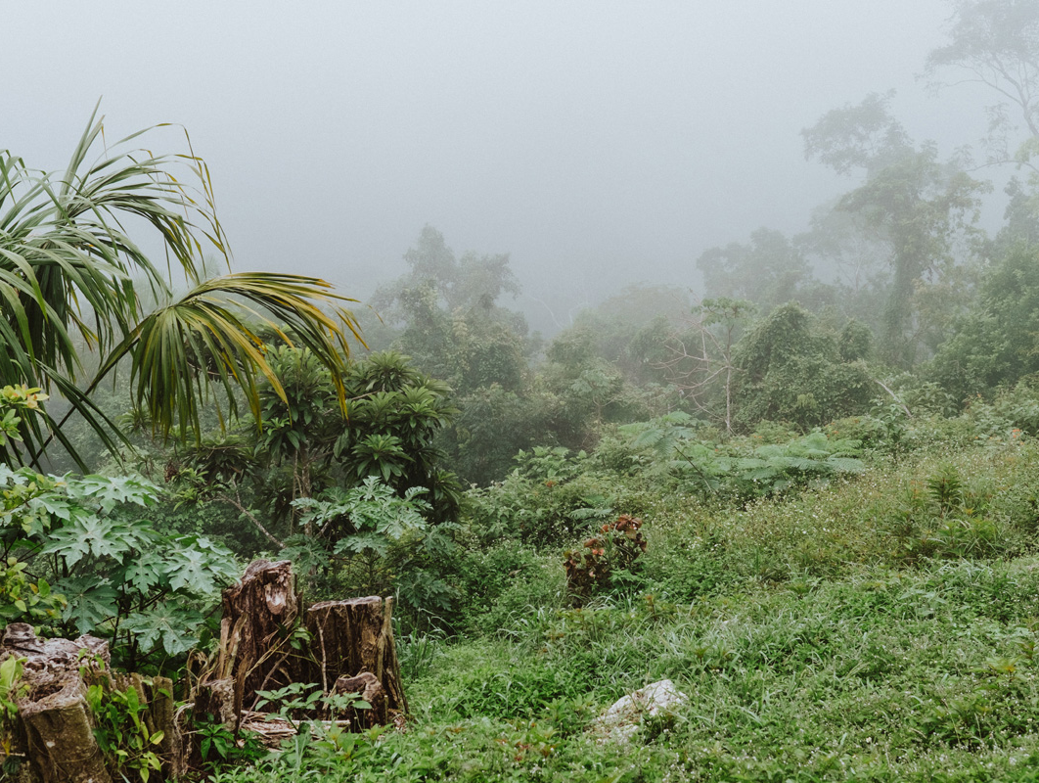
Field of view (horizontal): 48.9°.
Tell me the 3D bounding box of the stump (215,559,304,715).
[{"bbox_3d":[-1.343,1.267,5.900,0.450,0.800,0.430,0,2,0],"label":"stump"}]

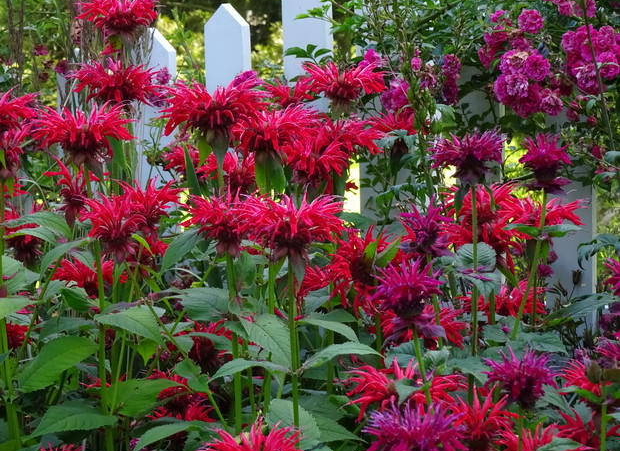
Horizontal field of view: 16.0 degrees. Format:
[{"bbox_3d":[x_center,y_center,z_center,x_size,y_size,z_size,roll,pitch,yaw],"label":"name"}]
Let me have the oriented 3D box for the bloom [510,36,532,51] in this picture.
[{"bbox_3d":[0.307,-0.262,3.200,0.032,0.028,0.032,-1,3,0],"label":"bloom"}]

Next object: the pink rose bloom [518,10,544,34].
[{"bbox_3d":[0.332,-0.306,3.300,0.039,0.036,0.030,0,3,6],"label":"pink rose bloom"}]

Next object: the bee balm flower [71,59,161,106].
[{"bbox_3d":[-0.194,-0.139,2.200,0.090,0.054,0.090,-1,3,0],"label":"bee balm flower"}]

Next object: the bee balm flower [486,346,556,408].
[{"bbox_3d":[0.201,0.146,2.100,0.069,0.059,0.069,-1,3,0],"label":"bee balm flower"}]

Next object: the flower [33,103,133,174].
[{"bbox_3d":[-0.209,-0.083,2.020,0.092,0.059,0.092,-1,3,0],"label":"flower"}]

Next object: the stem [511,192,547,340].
[{"bbox_3d":[0.229,0.042,2.300,0.009,0.158,0.008,11,0,0],"label":"stem"}]

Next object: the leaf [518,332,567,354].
[{"bbox_3d":[0.231,0.117,2.200,0.053,0.014,0.035,23,29,17],"label":"leaf"}]

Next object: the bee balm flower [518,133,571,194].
[{"bbox_3d":[0.246,-0.065,2.300,0.056,0.062,0.056,0,3,0],"label":"bee balm flower"}]

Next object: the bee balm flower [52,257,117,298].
[{"bbox_3d":[-0.236,0.056,2.350,0.077,0.046,0.077,-1,3,0],"label":"bee balm flower"}]

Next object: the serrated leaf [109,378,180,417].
[{"bbox_3d":[-0.159,0.168,2.150,0.072,0.014,0.038,-19,49,-5],"label":"serrated leaf"}]

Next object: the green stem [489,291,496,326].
[{"bbox_3d":[0.199,0.091,2.400,0.005,0.039,0.005,0,3,0],"label":"green stem"}]

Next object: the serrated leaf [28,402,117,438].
[{"bbox_3d":[-0.212,0.173,1.970,0.081,0.016,0.036,-20,28,-12],"label":"serrated leaf"}]

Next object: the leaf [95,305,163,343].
[{"bbox_3d":[-0.166,0.091,2.030,0.065,0.035,0.040,-1,3,0],"label":"leaf"}]

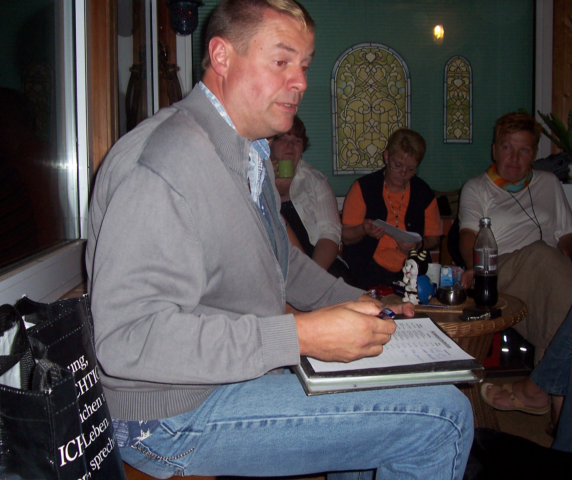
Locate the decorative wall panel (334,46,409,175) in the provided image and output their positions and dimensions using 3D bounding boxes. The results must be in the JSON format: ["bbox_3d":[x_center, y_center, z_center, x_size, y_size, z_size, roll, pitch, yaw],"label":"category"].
[{"bbox_3d":[0.408,-0.628,3.000,0.370,0.630,0.020,-1,4,0],"label":"decorative wall panel"}]

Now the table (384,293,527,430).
[{"bbox_3d":[0.392,0.454,1.722,0.530,0.560,0.530,-1,4,0],"label":"table"}]

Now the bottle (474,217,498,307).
[{"bbox_3d":[0.543,0.059,1.710,0.068,0.242,0.068,-1,4,0],"label":"bottle"}]

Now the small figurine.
[{"bbox_3d":[0.356,0.099,1.700,0.088,0.148,0.080,-3,5,-30],"label":"small figurine"}]

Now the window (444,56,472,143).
[{"bbox_3d":[0.823,-0.670,3.000,0.135,0.410,0.020,-1,4,0],"label":"window"}]

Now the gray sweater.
[{"bbox_3d":[-0.103,0.019,1.130,0.520,0.620,0.520,-1,4,-1],"label":"gray sweater"}]

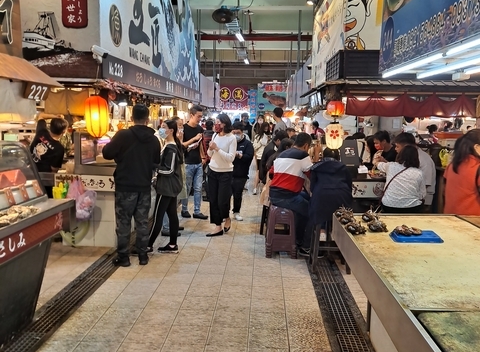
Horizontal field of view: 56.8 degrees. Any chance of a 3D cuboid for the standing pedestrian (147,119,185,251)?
[{"bbox_3d":[-0.882,0.099,5.399,0.440,1.600,0.450,1,7,5],"label":"standing pedestrian"}]

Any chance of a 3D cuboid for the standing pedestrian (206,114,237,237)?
[{"bbox_3d":[-0.233,-0.017,6.114,0.460,1.660,0.360,8,10,43],"label":"standing pedestrian"}]

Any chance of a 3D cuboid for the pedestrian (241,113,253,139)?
[{"bbox_3d":[0.167,-0.682,11.176,0.500,1.740,0.360,0,7,-2],"label":"pedestrian"}]

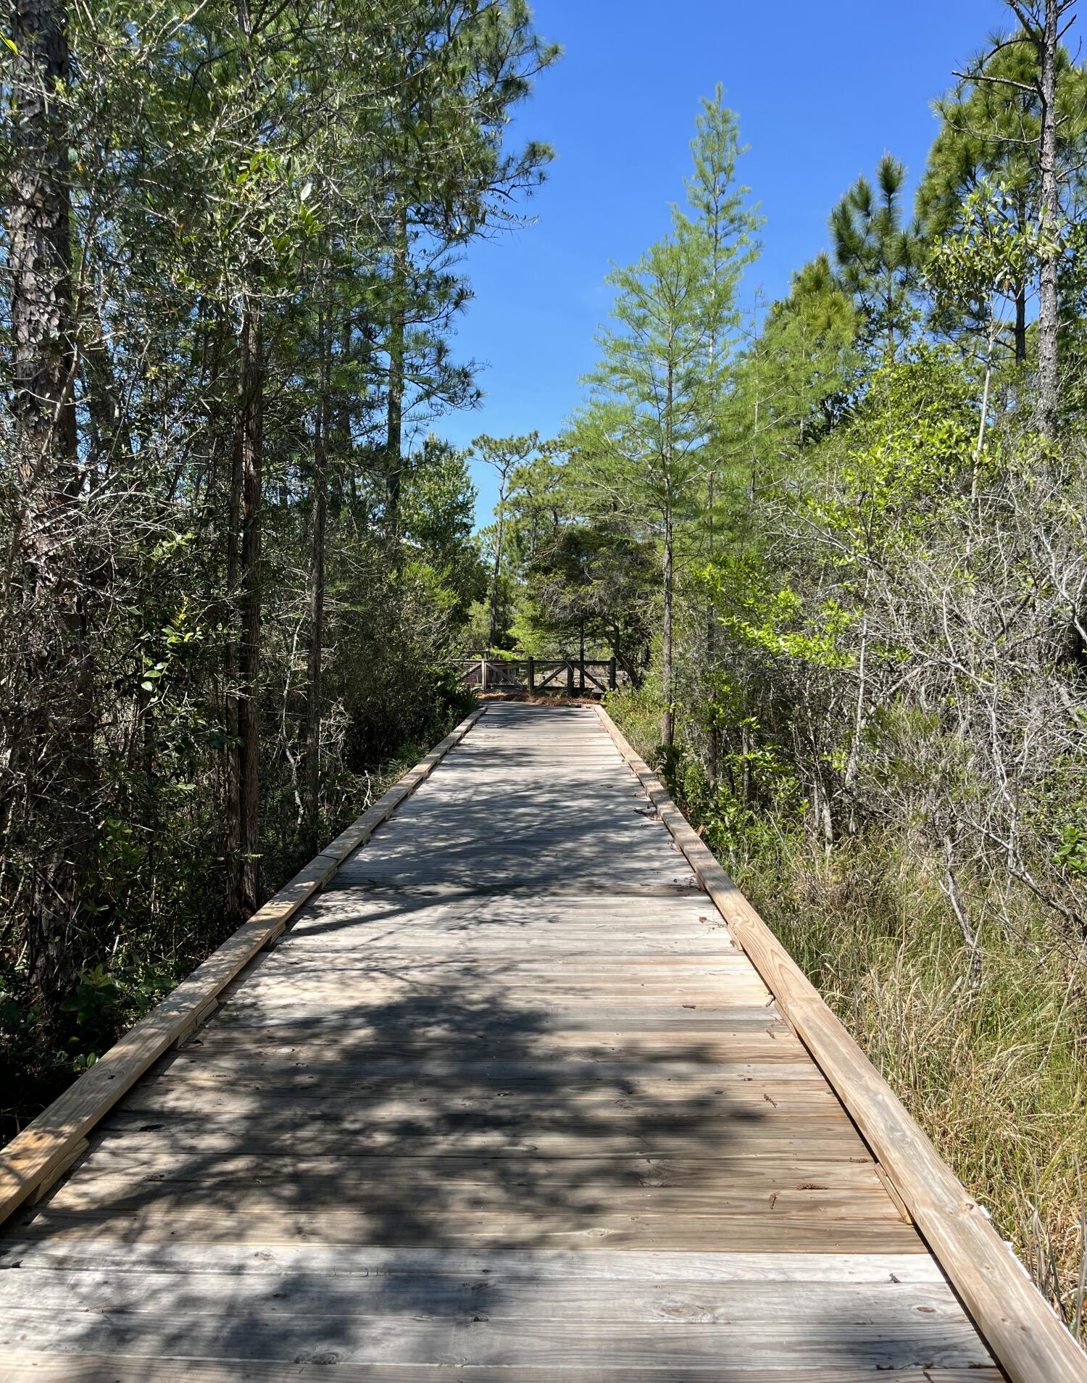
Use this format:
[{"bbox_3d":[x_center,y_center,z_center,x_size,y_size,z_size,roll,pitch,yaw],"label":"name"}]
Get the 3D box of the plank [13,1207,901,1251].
[{"bbox_3d":[-0.183,1.288,2.562,2.380,0.038,0.143,0,3,1],"label":"plank"}]

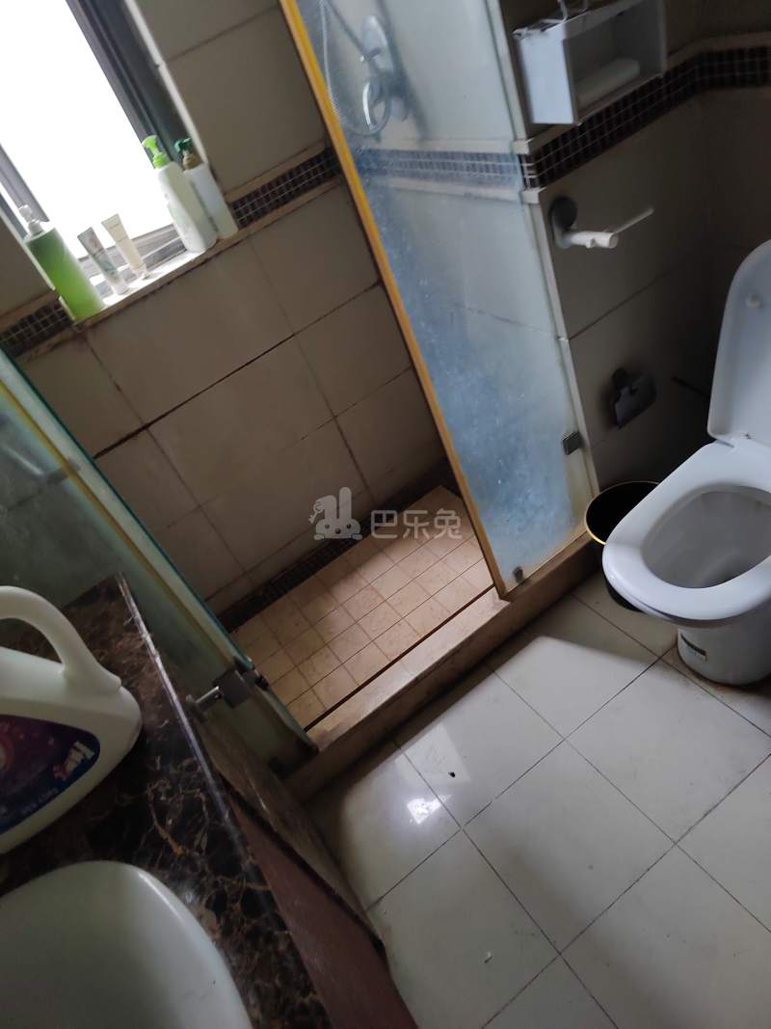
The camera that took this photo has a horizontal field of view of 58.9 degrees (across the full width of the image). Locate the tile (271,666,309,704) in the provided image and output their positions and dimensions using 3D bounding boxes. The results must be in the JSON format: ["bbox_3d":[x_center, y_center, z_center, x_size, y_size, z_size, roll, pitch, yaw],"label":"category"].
[{"bbox_3d":[-0.253,0.460,1.790,0.098,0.010,0.097,-35,39,-13],"label":"tile"}]

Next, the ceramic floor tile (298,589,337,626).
[{"bbox_3d":[-0.188,0.272,1.979,0.100,0.010,0.094,-35,39,-13],"label":"ceramic floor tile"}]

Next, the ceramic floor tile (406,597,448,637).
[{"bbox_3d":[0.122,0.301,1.998,0.108,0.010,0.103,-35,38,-13],"label":"ceramic floor tile"}]

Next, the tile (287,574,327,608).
[{"bbox_3d":[-0.231,0.233,2.041,0.098,0.010,0.092,-35,39,-13],"label":"tile"}]

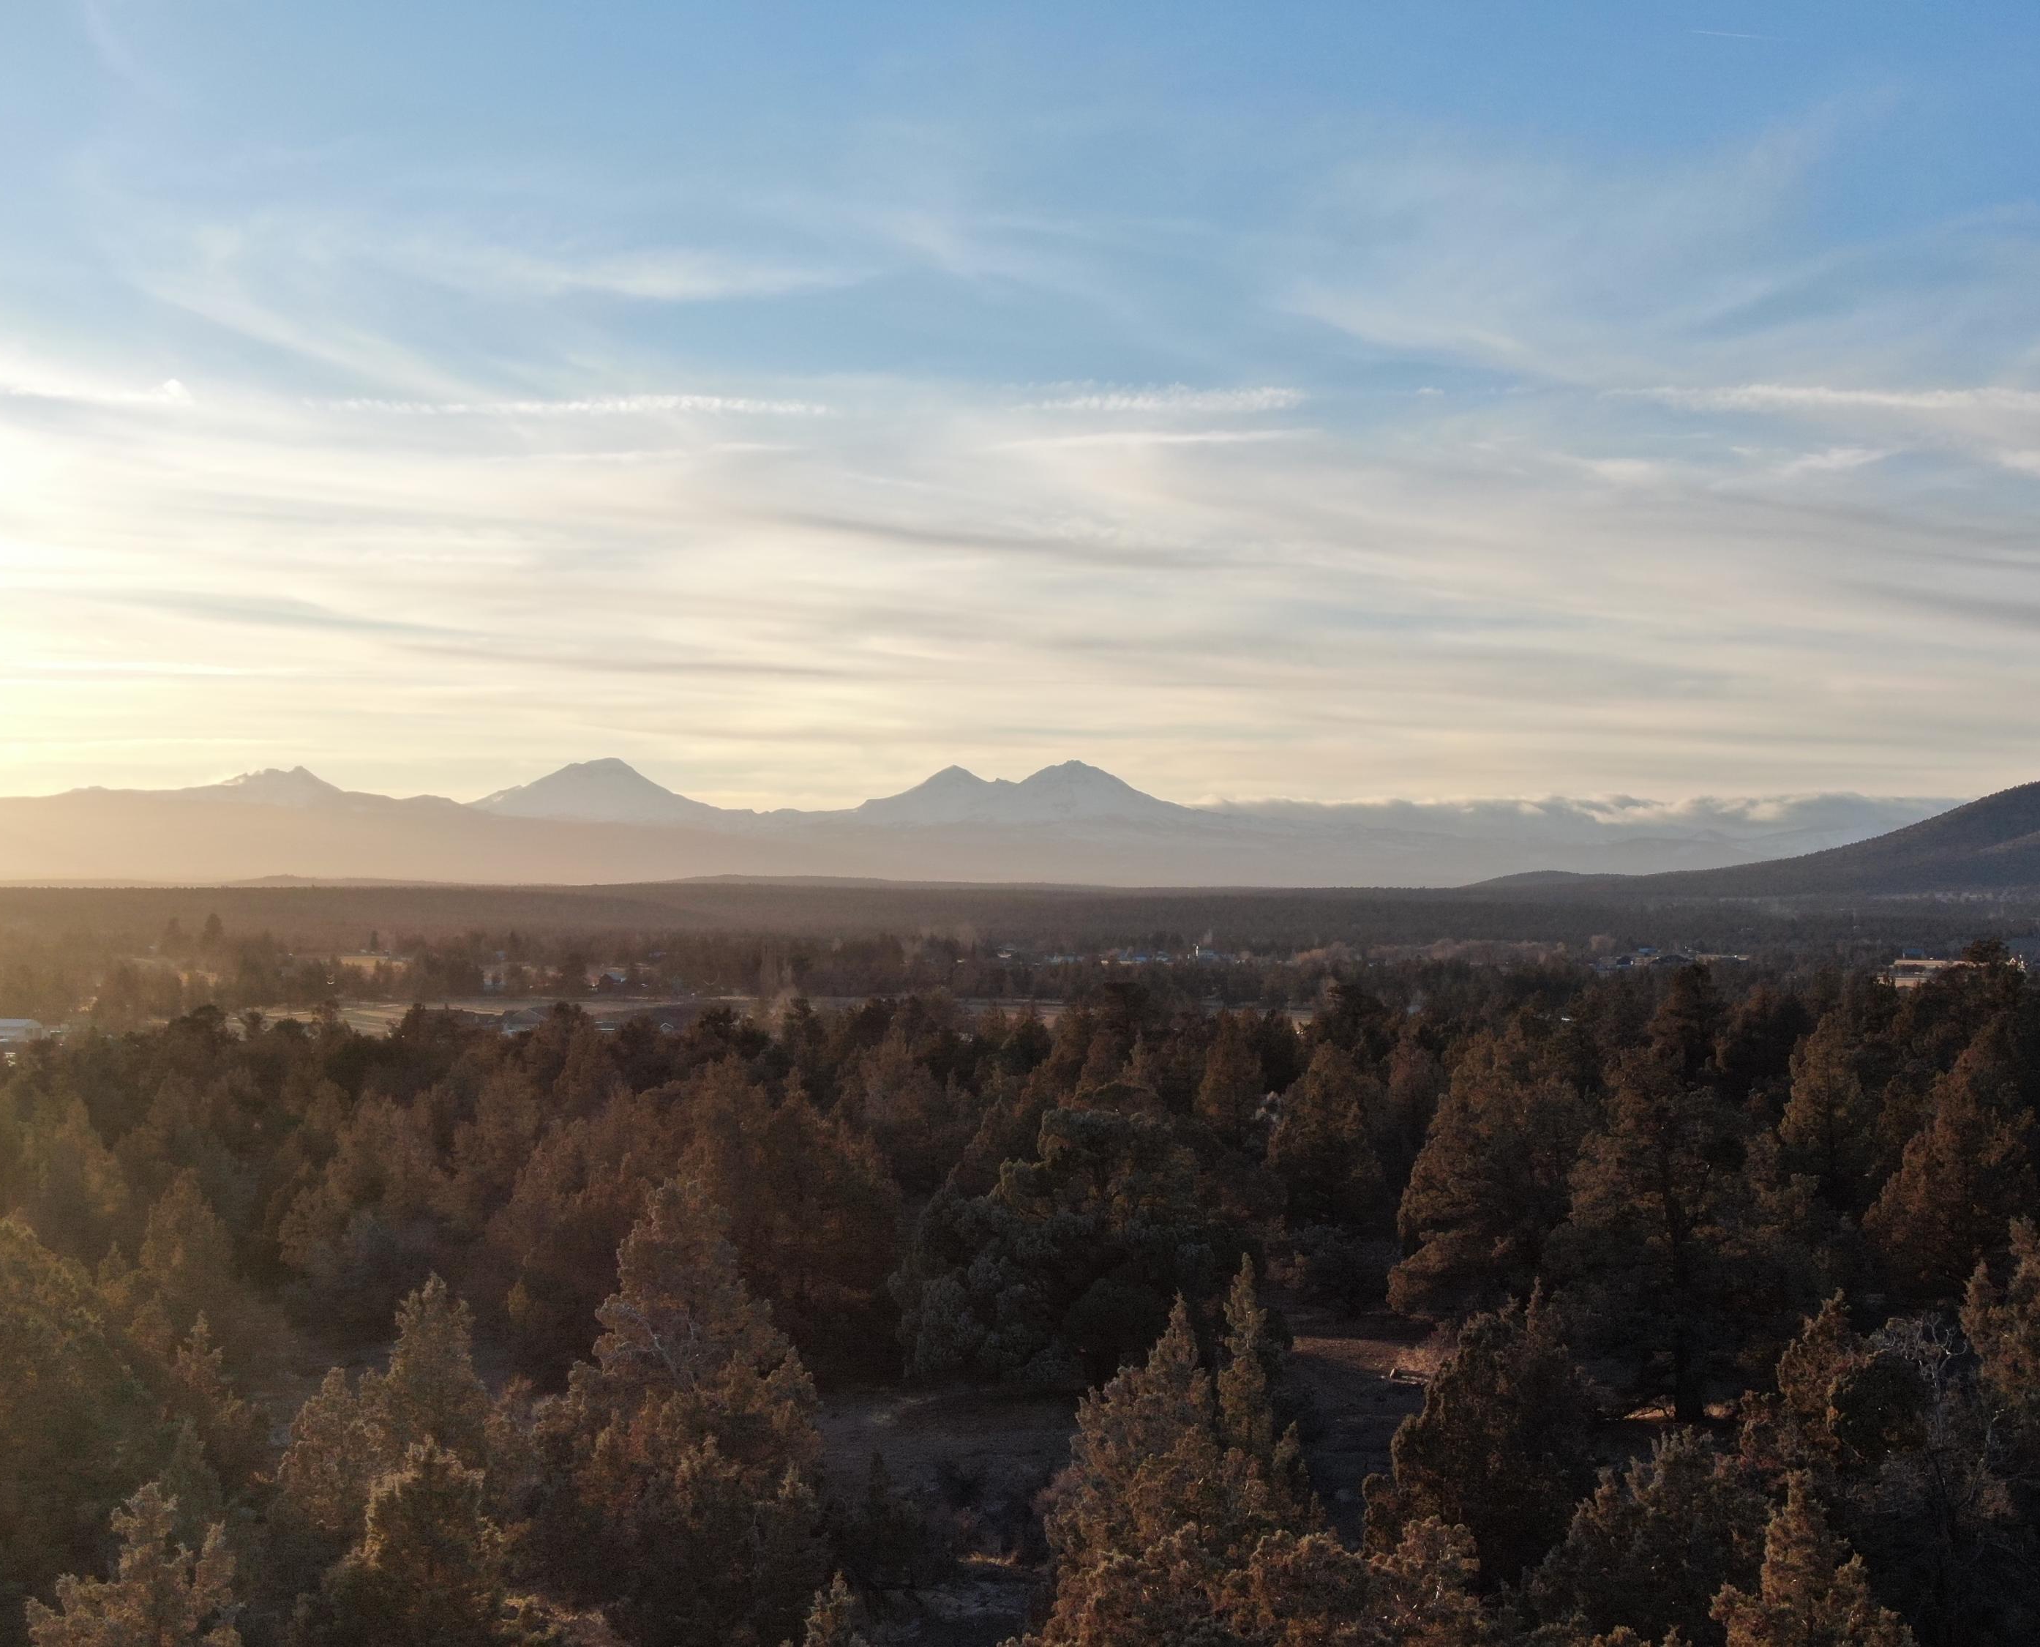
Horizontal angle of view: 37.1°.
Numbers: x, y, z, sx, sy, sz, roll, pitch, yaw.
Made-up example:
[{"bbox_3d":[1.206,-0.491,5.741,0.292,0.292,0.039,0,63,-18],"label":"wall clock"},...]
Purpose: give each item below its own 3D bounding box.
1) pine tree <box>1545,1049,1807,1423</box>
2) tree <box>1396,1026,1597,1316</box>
[{"bbox_3d":[18.558,11.662,86.117,7.320,10.550,7.320,0,-1,12],"label":"pine tree"},{"bbox_3d":[15.832,11.961,102.114,6.780,10.270,6.780,0,-1,9],"label":"tree"}]

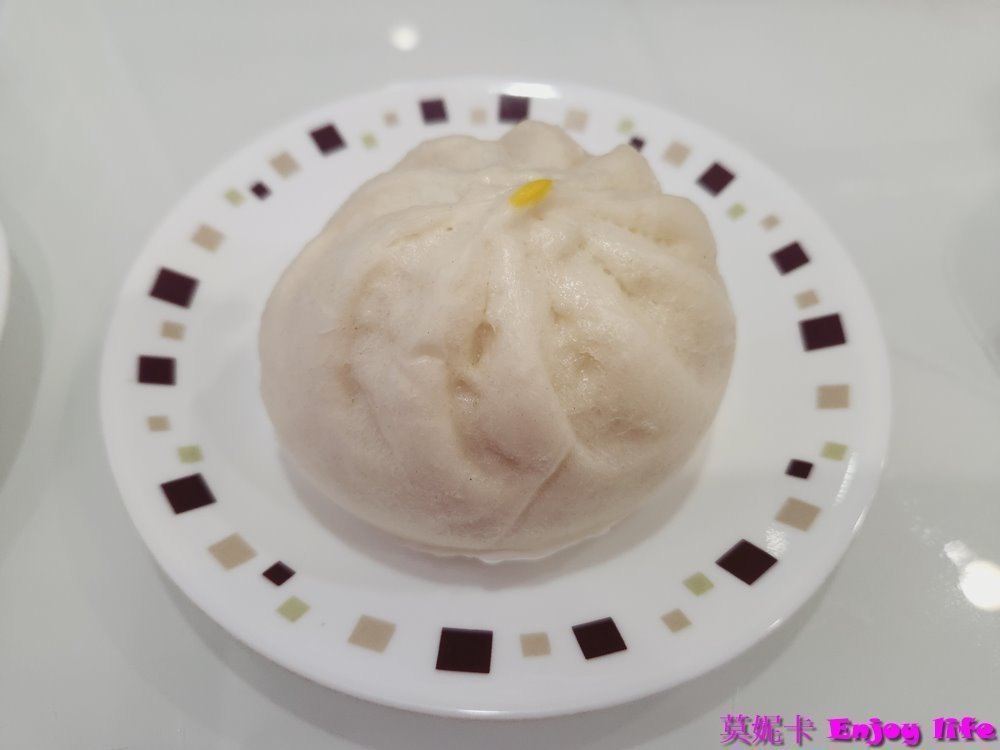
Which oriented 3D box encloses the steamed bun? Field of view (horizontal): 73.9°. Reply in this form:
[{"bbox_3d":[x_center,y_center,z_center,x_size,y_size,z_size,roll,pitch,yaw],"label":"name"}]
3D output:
[{"bbox_3d":[0.000,-0.015,0.136,0.097,0.051,0.097,2,56,0],"label":"steamed bun"}]

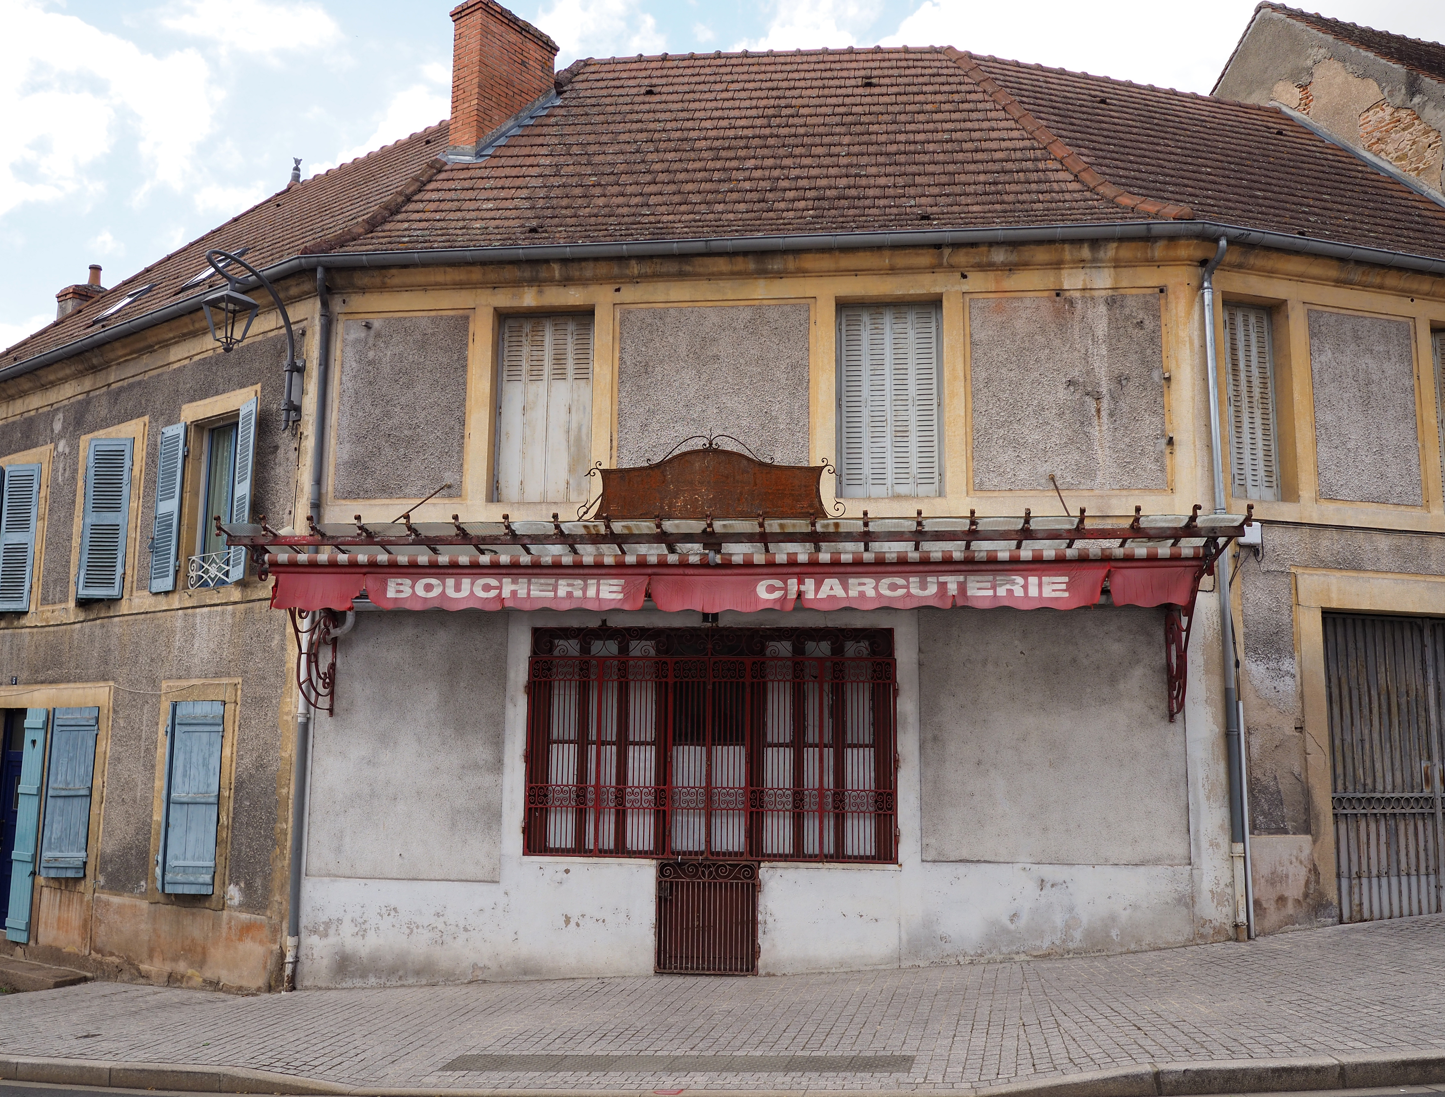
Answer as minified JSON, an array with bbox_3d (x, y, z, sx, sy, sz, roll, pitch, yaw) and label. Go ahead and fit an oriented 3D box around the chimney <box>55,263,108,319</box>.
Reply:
[{"bbox_3d":[-10.225,-4.031,20.270,0.540,1.067,0.560,-6,-10,37],"label":"chimney"}]

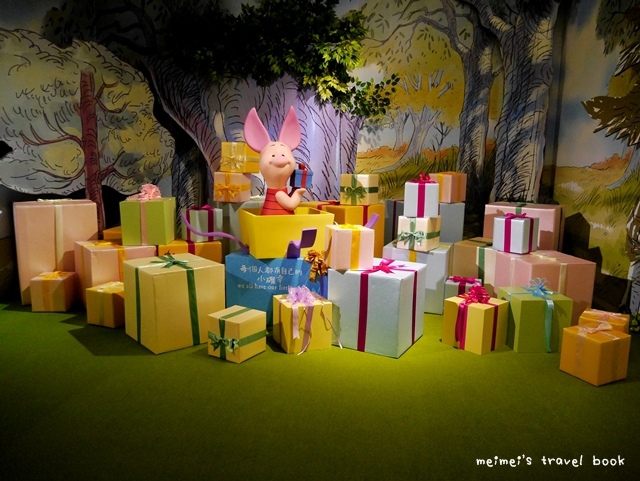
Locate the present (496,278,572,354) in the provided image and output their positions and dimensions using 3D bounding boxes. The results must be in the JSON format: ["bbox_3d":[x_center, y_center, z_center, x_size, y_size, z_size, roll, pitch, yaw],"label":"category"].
[{"bbox_3d":[1.664,0.591,4.056,0.396,0.449,0.394,0,9,-5],"label":"present"}]

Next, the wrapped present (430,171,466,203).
[{"bbox_3d":[1.241,-0.510,5.046,0.262,0.269,0.262,-7,12,-42],"label":"wrapped present"}]

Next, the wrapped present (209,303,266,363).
[{"bbox_3d":[-0.597,0.679,3.770,0.291,0.294,0.298,7,11,31],"label":"wrapped present"}]

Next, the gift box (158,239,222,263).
[{"bbox_3d":[-1.143,0.251,4.637,0.515,0.515,0.515,-1,9,-12],"label":"gift box"}]

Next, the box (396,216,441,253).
[{"bbox_3d":[0.826,-0.062,4.297,0.263,0.263,0.263,7,11,34],"label":"box"}]

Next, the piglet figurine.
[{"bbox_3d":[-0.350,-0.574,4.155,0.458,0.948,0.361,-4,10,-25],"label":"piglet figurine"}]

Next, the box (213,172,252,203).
[{"bbox_3d":[-0.819,-0.502,4.886,0.260,0.260,0.260,3,9,13],"label":"box"}]

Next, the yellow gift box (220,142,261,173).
[{"bbox_3d":[-0.720,-0.763,4.777,0.261,0.261,0.261,5,10,27],"label":"yellow gift box"}]

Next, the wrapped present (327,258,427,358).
[{"bbox_3d":[0.413,0.449,3.648,0.502,0.530,0.513,6,11,28],"label":"wrapped present"}]

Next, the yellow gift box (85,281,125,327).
[{"bbox_3d":[-1.575,0.482,3.943,0.257,0.270,0.257,4,10,21],"label":"yellow gift box"}]

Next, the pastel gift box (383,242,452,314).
[{"bbox_3d":[0.878,0.303,4.602,0.522,0.522,0.516,4,10,20],"label":"pastel gift box"}]

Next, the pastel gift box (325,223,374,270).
[{"bbox_3d":[0.232,0.049,4.048,0.301,0.305,0.299,-1,9,-13],"label":"pastel gift box"}]

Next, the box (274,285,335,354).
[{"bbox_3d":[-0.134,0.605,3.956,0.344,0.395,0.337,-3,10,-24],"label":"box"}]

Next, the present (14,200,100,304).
[{"bbox_3d":[-2.379,0.079,4.725,0.620,0.847,0.510,-4,11,-29],"label":"present"}]

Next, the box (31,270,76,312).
[{"bbox_3d":[-2.191,0.420,4.277,0.257,0.268,0.257,0,9,-8],"label":"box"}]

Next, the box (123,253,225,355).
[{"bbox_3d":[-1.143,0.462,4.084,0.571,0.606,0.577,-7,12,-40],"label":"box"}]

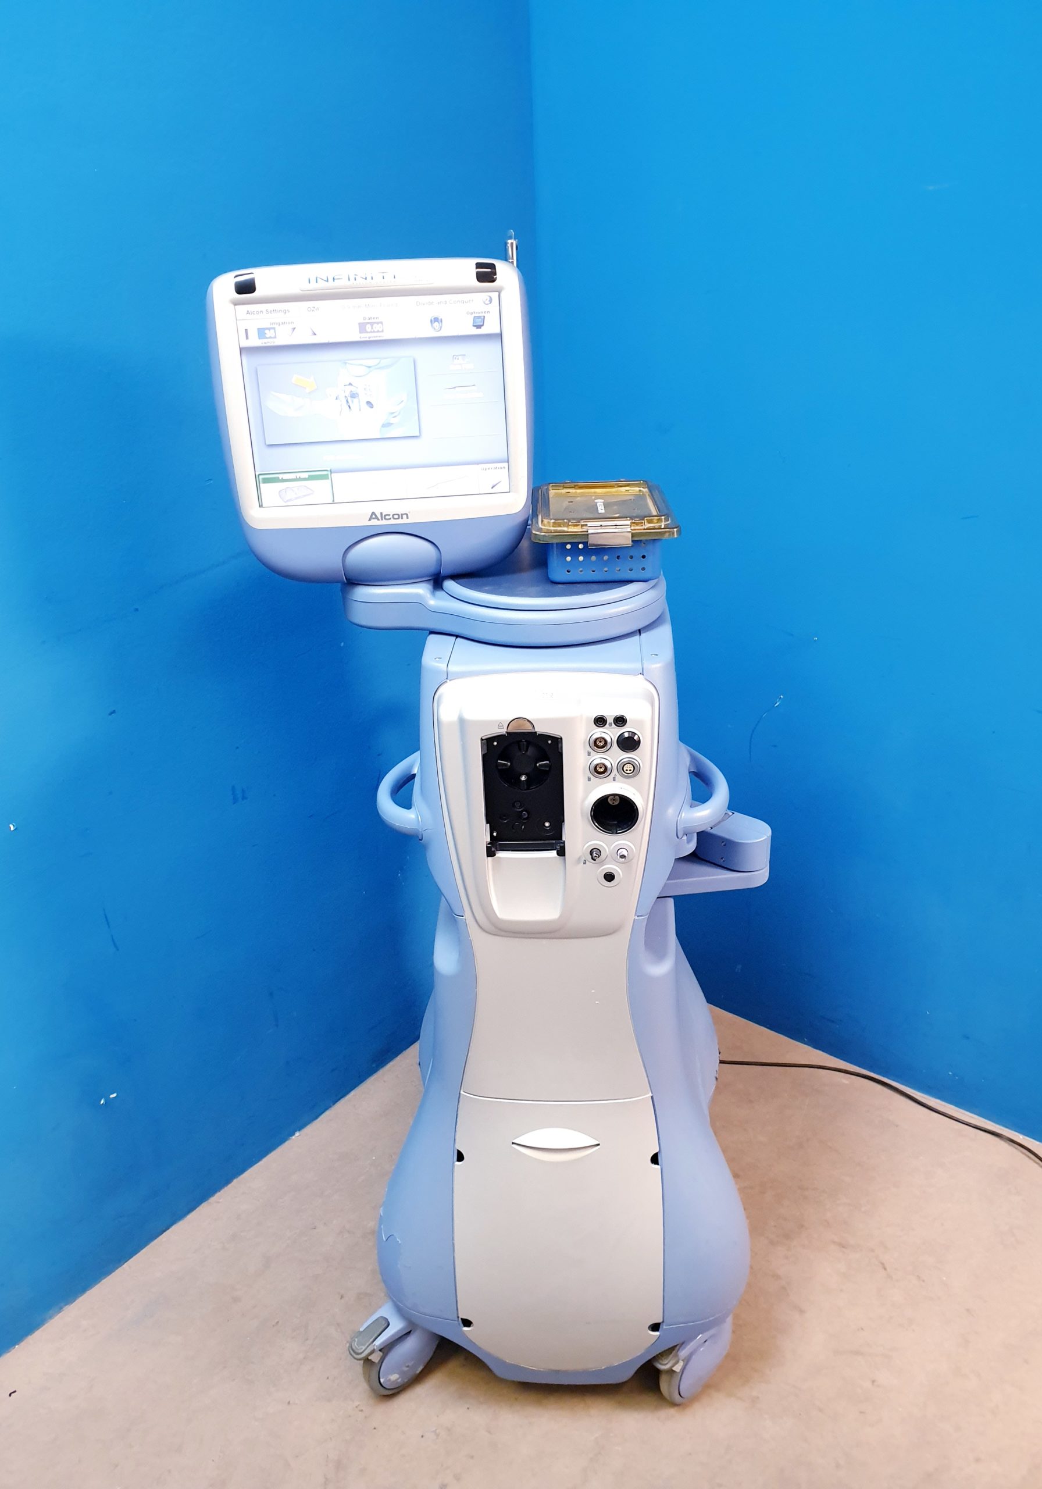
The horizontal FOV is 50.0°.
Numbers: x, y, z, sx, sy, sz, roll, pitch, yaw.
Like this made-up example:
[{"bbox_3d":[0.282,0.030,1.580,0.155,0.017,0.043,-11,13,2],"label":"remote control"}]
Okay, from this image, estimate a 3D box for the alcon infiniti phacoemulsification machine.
[{"bbox_3d":[0.011,0.140,1.583,0.723,1.545,0.675,-1,24,3],"label":"alcon infiniti phacoemulsification machine"}]

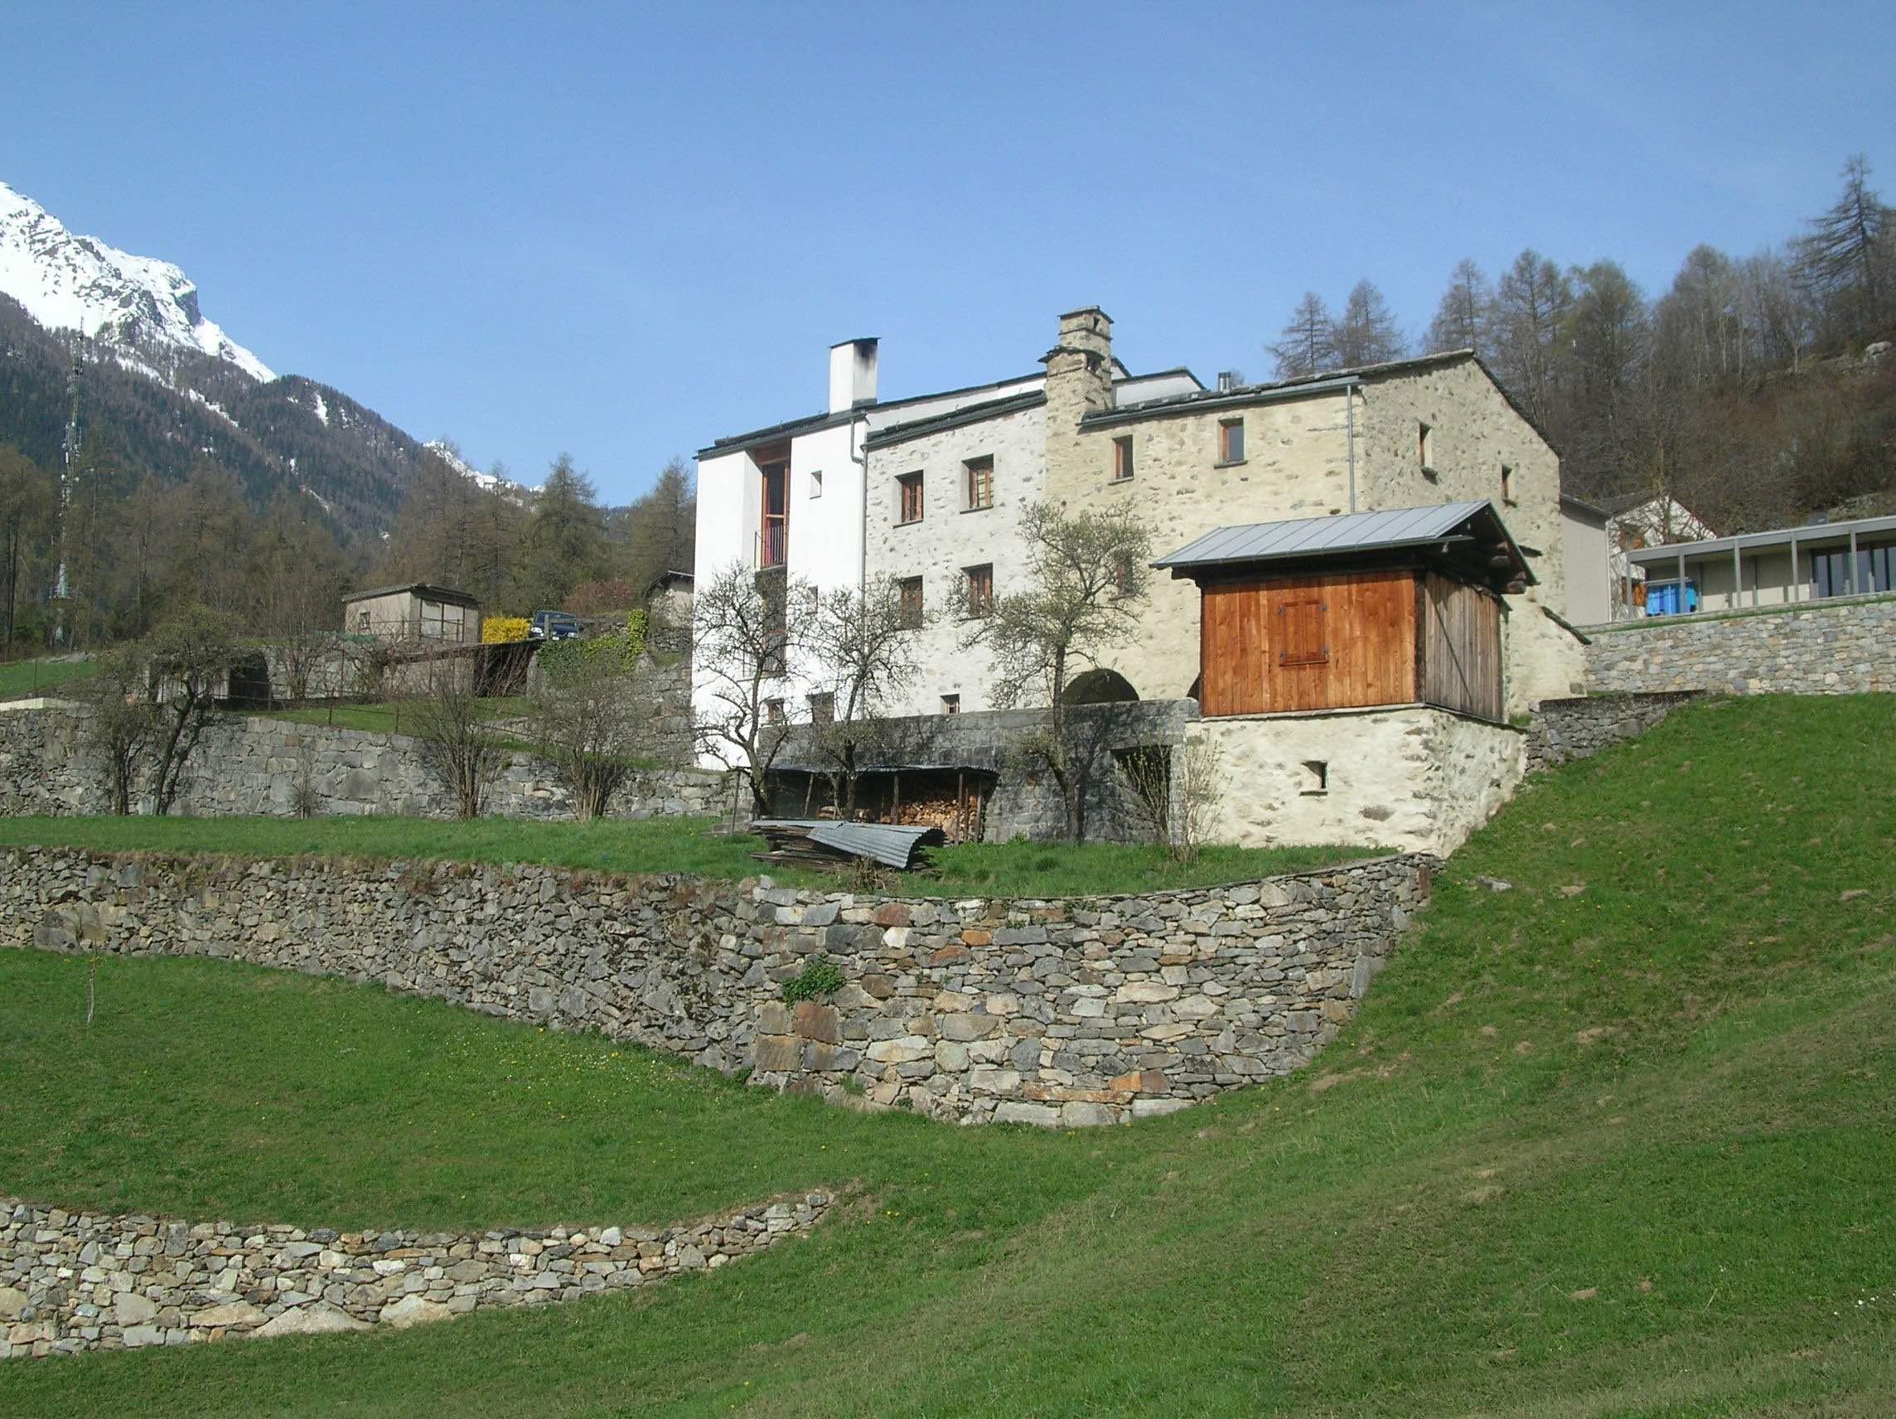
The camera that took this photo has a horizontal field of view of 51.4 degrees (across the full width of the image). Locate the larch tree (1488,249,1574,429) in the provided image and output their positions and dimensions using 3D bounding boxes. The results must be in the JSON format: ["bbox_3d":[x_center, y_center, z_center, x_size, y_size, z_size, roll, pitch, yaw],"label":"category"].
[{"bbox_3d":[36.633,-21.872,123.808,5.200,14.600,5.200,-2,-8,17],"label":"larch tree"}]

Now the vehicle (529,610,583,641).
[{"bbox_3d":[-13.548,-2.627,67.861,1.750,1.550,4.200,3,-8,-18],"label":"vehicle"}]

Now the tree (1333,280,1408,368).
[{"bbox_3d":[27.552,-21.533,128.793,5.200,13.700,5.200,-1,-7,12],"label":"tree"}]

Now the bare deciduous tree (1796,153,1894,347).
[{"bbox_3d":[52.493,-26.592,114.349,6.000,11.900,6.000,-3,-8,25],"label":"bare deciduous tree"}]

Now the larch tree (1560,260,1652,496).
[{"bbox_3d":[40.558,-20.486,121.620,5.600,15.100,5.600,-2,-8,19],"label":"larch tree"}]

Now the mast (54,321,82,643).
[{"bbox_3d":[-104.921,-26.446,235.104,2.600,39.700,2.600,4,-8,-24],"label":"mast"}]

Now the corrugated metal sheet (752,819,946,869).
[{"bbox_3d":[-1.943,2.575,38.279,3.400,0.800,1.300,-3,-8,23],"label":"corrugated metal sheet"}]

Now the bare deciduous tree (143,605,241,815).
[{"bbox_3d":[-18.759,0.001,48.869,2.500,5.300,2.500,3,-8,-21],"label":"bare deciduous tree"}]

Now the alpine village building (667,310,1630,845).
[{"bbox_3d":[4.483,-2.130,49.345,20.800,13.000,15.200,-5,-9,36],"label":"alpine village building"}]

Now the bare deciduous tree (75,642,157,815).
[{"bbox_3d":[-20.607,0.465,48.808,2.100,4.300,2.100,4,-8,-23],"label":"bare deciduous tree"}]

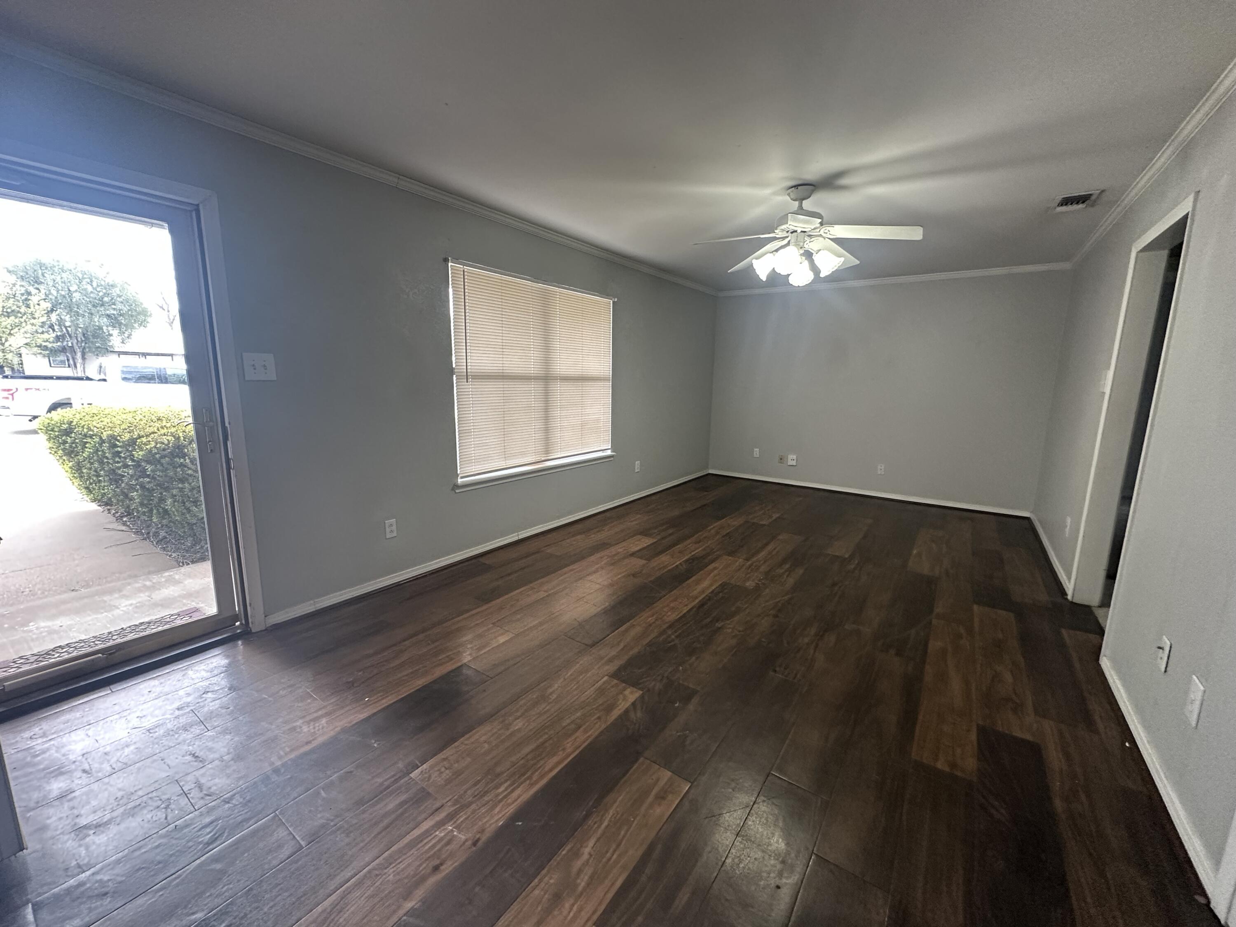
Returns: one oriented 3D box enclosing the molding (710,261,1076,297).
[{"bbox_3d":[2.766,-2.034,5.621,3.543,0.056,0.042,8,12,34],"label":"molding"}]

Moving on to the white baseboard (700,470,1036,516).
[{"bbox_3d":[2.733,0.314,6.037,3.543,0.056,0.016,8,12,34],"label":"white baseboard"}]

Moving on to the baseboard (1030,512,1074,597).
[{"bbox_3d":[3.516,0.661,4.103,0.016,0.056,2.353,8,12,34],"label":"baseboard"}]

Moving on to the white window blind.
[{"bbox_3d":[-0.590,-0.720,4.135,0.050,1.445,1.845,8,12,34],"label":"white window blind"}]

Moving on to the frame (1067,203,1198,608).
[{"bbox_3d":[2.643,-0.113,2.550,0.150,2.080,0.960,8,12,34],"label":"frame"}]

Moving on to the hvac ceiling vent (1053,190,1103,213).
[{"bbox_3d":[2.842,-1.617,3.109,0.215,0.020,0.355,8,12,34],"label":"hvac ceiling vent"}]

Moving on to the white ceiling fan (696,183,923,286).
[{"bbox_3d":[1.106,-1.365,2.988,1.260,0.535,1.270,8,12,34],"label":"white ceiling fan"}]

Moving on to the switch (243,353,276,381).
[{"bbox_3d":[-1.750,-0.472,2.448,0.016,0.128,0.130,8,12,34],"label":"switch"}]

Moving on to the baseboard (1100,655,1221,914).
[{"bbox_3d":[1.922,1.026,1.832,0.016,0.056,1.365,8,12,34],"label":"baseboard"}]

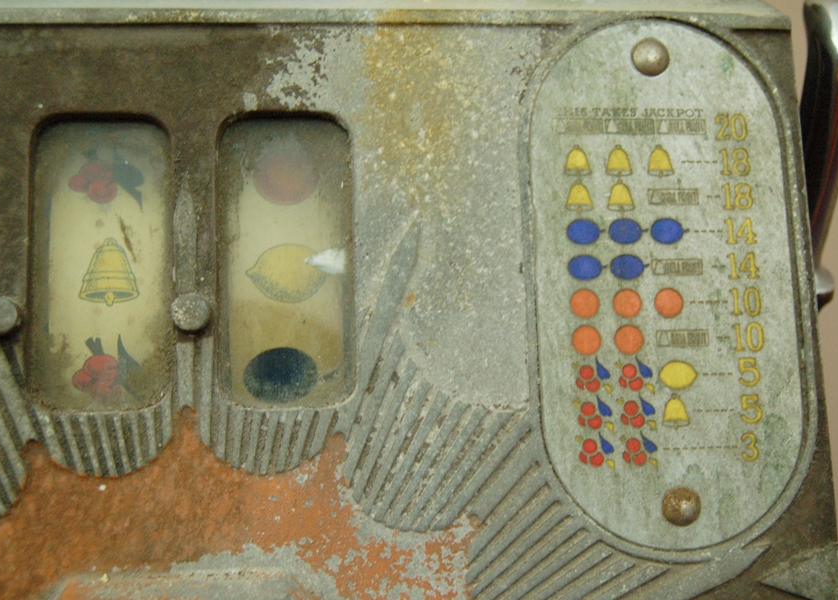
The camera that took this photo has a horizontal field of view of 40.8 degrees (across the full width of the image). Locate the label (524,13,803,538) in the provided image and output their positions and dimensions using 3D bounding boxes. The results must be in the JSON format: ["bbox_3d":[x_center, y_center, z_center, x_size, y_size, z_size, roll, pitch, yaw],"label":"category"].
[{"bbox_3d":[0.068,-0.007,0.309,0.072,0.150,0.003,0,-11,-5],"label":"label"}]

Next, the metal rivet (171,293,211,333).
[{"bbox_3d":[-0.060,0.003,0.294,0.010,0.010,0.004,0,-11,-5],"label":"metal rivet"}]

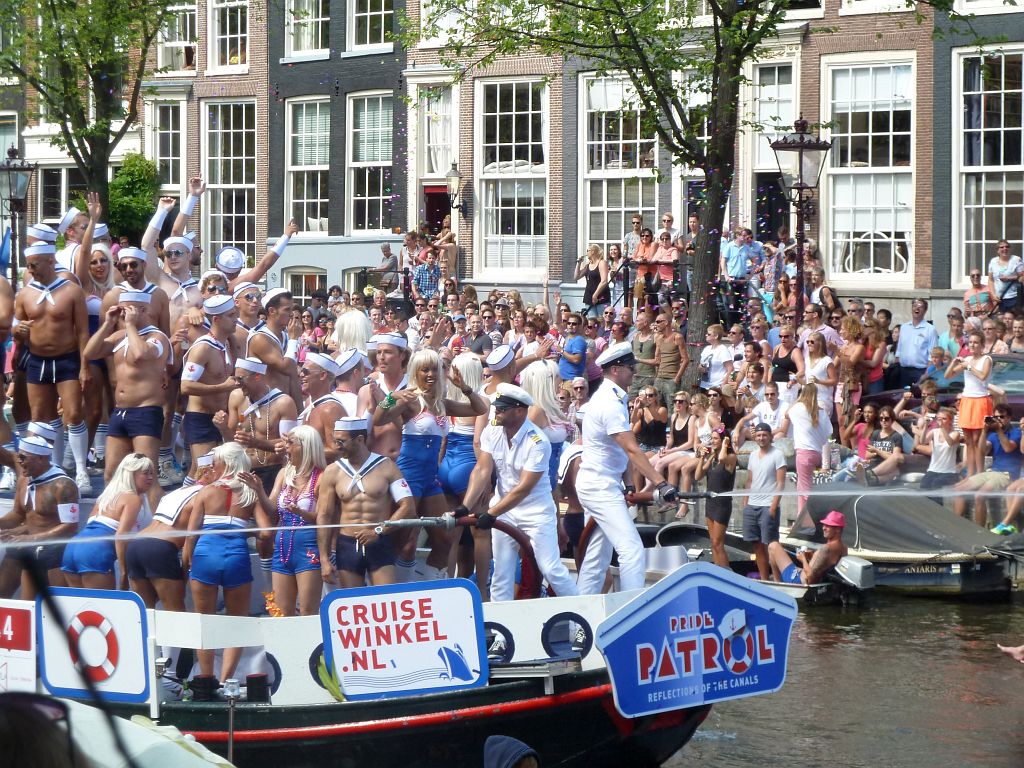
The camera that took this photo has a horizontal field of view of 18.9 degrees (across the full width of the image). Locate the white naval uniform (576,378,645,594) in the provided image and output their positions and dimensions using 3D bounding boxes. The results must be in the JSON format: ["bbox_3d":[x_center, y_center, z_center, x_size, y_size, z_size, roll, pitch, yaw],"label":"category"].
[{"bbox_3d":[0.553,0.718,17.639,0.420,1.500,0.500,0,3,-2],"label":"white naval uniform"}]

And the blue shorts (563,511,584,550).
[{"bbox_3d":[0.443,0.997,20.800,0.270,0.270,0.350,1,2,6],"label":"blue shorts"}]

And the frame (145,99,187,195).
[{"bbox_3d":[-6.861,-4.743,61.338,0.200,1.887,1.294,-3,4,-43],"label":"frame"}]

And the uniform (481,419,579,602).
[{"bbox_3d":[0.105,0.916,19.500,0.550,1.380,0.500,3,4,40],"label":"uniform"}]

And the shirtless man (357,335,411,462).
[{"bbox_3d":[-0.841,0.586,20.844,0.520,1.870,0.380,2,3,27],"label":"shirtless man"}]

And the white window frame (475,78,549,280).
[{"bbox_3d":[-0.003,-3.373,50.893,1.677,3.352,0.200,2,3,43],"label":"white window frame"}]

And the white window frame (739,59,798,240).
[{"bbox_3d":[3.934,-3.554,47.145,1.195,2.891,0.250,2,3,43],"label":"white window frame"}]

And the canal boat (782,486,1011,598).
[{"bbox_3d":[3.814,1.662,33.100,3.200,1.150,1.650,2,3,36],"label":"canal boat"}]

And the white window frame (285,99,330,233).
[{"bbox_3d":[-3.571,-3.836,54.268,1.207,2.500,0.200,2,3,43],"label":"white window frame"}]

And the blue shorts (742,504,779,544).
[{"bbox_3d":[2.601,1.450,32.200,0.380,0.430,0.280,1,3,20],"label":"blue shorts"}]

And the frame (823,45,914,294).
[{"bbox_3d":[5.592,-3.334,48.048,0.220,3.697,1.876,-3,4,-43],"label":"frame"}]

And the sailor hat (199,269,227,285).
[{"bbox_3d":[-2.183,-0.772,22.500,0.220,0.100,0.230,-1,-35,-10],"label":"sailor hat"}]

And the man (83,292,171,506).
[{"bbox_3d":[-2.723,0.281,21.844,0.620,1.860,0.480,2,3,35],"label":"man"}]

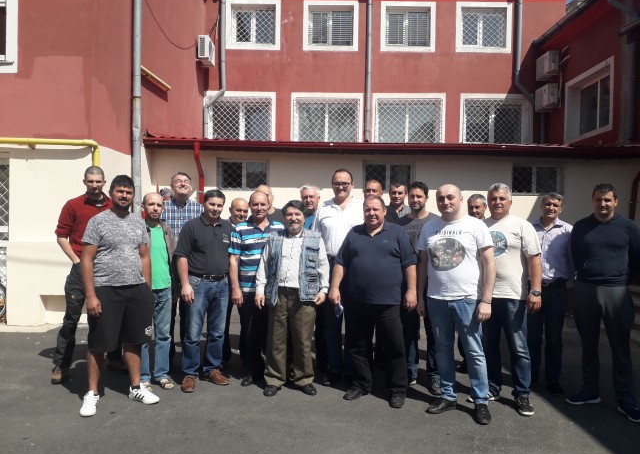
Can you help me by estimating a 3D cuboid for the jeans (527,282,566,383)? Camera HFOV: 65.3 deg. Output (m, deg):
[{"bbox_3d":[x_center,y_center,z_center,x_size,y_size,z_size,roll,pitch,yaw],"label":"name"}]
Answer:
[{"bbox_3d":[2.010,0.927,4.430,0.360,0.910,0.260,2,2,28],"label":"jeans"}]

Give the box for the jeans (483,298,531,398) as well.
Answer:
[{"bbox_3d":[1.528,0.924,4.100,0.420,0.920,0.320,2,1,33],"label":"jeans"}]

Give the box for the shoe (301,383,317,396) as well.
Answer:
[{"bbox_3d":[-0.114,1.341,4.275,0.108,0.115,0.290,0,1,-26],"label":"shoe"}]

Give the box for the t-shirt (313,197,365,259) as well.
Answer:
[{"bbox_3d":[0.205,0.009,4.560,0.520,0.570,0.280,1,1,0],"label":"t-shirt"}]

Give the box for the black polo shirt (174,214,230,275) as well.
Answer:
[{"bbox_3d":[-1.018,0.168,4.400,0.490,0.540,0.280,1,1,-21],"label":"black polo shirt"}]

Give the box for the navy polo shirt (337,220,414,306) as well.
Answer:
[{"bbox_3d":[0.466,0.293,4.120,0.620,0.670,0.360,1,1,10],"label":"navy polo shirt"}]

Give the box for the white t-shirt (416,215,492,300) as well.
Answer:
[{"bbox_3d":[1.067,0.238,3.960,0.540,0.630,0.310,2,2,29],"label":"white t-shirt"}]

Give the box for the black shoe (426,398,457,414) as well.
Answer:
[{"bbox_3d":[0.951,1.377,3.890,0.280,0.110,0.105,1,1,-37],"label":"black shoe"}]

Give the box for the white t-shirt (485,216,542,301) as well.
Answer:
[{"bbox_3d":[1.538,0.250,4.160,0.550,0.640,0.320,2,2,34],"label":"white t-shirt"}]

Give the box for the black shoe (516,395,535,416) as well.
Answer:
[{"bbox_3d":[1.610,1.383,3.960,0.105,0.120,0.290,1,1,11],"label":"black shoe"}]

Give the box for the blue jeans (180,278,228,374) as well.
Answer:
[{"bbox_3d":[-1.014,0.868,4.420,0.390,0.870,0.280,0,1,-20],"label":"blue jeans"}]

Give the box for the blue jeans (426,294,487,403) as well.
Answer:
[{"bbox_3d":[1.061,0.905,3.880,0.440,0.900,0.330,1,1,22],"label":"blue jeans"}]

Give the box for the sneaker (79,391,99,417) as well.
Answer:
[{"bbox_3d":[-1.748,1.322,3.800,0.105,0.125,0.290,1,1,-14],"label":"sneaker"}]

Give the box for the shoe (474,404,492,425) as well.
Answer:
[{"bbox_3d":[1.230,1.372,3.770,0.105,0.120,0.295,1,1,13],"label":"shoe"}]

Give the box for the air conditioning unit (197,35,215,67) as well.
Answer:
[{"bbox_3d":[-2.655,-4.120,11.750,0.260,0.510,0.700,1,1,0],"label":"air conditioning unit"}]

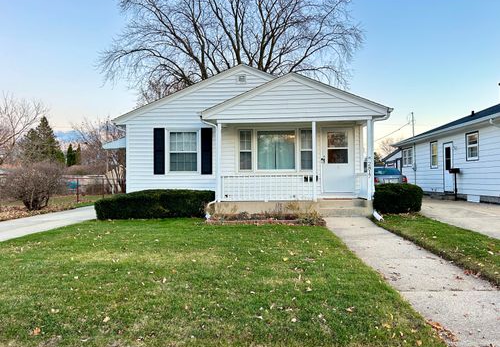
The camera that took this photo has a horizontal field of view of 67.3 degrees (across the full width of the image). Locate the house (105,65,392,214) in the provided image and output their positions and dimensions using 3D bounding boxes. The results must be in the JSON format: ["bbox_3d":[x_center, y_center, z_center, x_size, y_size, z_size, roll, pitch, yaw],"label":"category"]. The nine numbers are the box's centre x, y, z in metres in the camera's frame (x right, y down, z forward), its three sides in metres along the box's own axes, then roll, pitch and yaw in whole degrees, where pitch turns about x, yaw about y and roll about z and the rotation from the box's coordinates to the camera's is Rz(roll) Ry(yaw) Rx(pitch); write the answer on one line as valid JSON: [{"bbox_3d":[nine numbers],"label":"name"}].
[{"bbox_3d":[0.170,-1.020,15.400,8.400,4.500,10.500,0,-1,6],"label":"house"}]

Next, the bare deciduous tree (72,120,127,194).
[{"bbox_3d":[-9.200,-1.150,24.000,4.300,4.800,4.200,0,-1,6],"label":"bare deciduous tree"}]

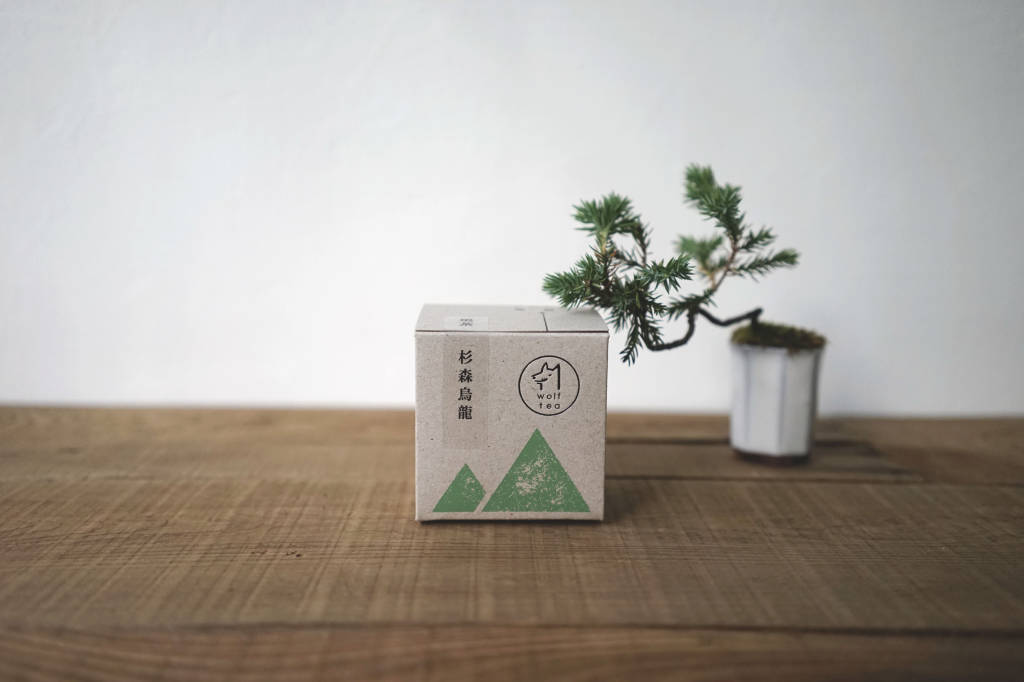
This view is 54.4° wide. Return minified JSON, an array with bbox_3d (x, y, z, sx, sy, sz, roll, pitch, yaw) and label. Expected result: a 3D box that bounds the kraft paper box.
[{"bbox_3d":[-0.001,0.034,0.508,0.090,0.092,0.076,0,11,-1],"label":"kraft paper box"}]

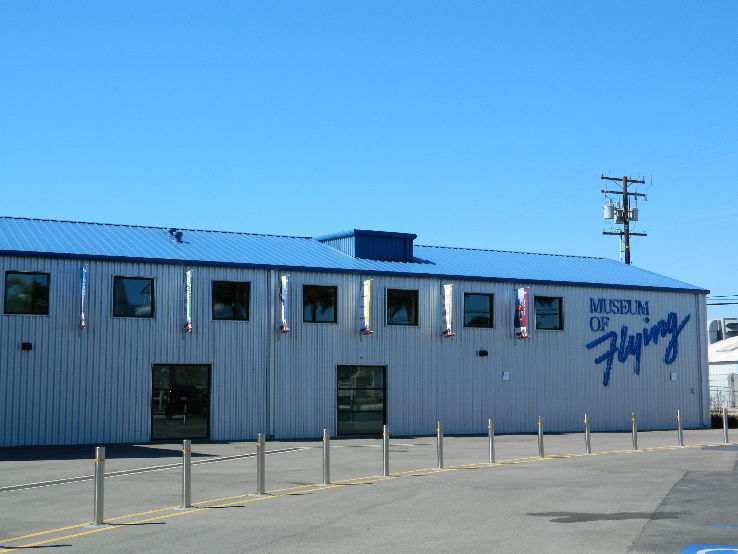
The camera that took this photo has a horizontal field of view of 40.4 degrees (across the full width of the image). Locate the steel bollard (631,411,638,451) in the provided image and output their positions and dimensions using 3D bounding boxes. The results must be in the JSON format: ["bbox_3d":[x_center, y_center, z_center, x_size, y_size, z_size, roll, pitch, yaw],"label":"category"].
[{"bbox_3d":[6.629,3.862,24.983,0.115,0.921,0.115,0,-6,0],"label":"steel bollard"}]

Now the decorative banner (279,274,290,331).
[{"bbox_3d":[-2.691,0.860,31.911,0.060,1.813,0.740,3,-7,-25],"label":"decorative banner"}]

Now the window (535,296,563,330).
[{"bbox_3d":[6.615,1.342,36.846,1.234,1.198,0.120,3,-7,-25],"label":"window"}]

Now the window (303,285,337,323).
[{"bbox_3d":[-1.580,0.909,32.949,1.231,1.231,0.100,3,-7,-26],"label":"window"}]

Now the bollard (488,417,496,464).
[{"bbox_3d":[2.611,3.492,21.280,0.115,0.921,0.115,0,-6,0],"label":"bollard"}]

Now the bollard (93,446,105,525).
[{"bbox_3d":[-3.241,2.525,12.074,0.115,0.921,0.115,0,-6,0],"label":"bollard"}]

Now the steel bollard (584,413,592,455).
[{"bbox_3d":[5.480,3.943,25.073,0.120,0.961,0.120,3,-7,-25],"label":"steel bollard"}]

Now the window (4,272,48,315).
[{"bbox_3d":[-9.883,0.475,29.006,1.225,1.218,0.120,3,-7,-25],"label":"window"}]

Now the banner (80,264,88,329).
[{"bbox_3d":[-8.316,0.588,29.235,0.060,1.827,0.740,3,-7,-25],"label":"banner"}]

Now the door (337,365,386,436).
[{"bbox_3d":[-0.249,4.119,33.253,1.806,2.287,0.120,3,-7,-25],"label":"door"}]

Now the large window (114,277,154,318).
[{"bbox_3d":[-7.121,0.620,30.318,1.231,1.203,0.120,3,-7,-25],"label":"large window"}]

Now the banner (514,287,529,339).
[{"bbox_3d":[5.467,1.271,35.885,0.060,1.780,0.770,3,-7,-26],"label":"banner"}]

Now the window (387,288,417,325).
[{"bbox_3d":[1.150,1.054,34.249,1.203,1.196,0.120,3,-7,-25],"label":"window"}]

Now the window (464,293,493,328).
[{"bbox_3d":[3.921,1.198,35.607,1.231,1.231,0.100,3,-7,-26],"label":"window"}]

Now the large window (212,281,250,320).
[{"bbox_3d":[-4.331,0.765,31.620,1.231,1.231,0.100,3,-7,-26],"label":"large window"}]

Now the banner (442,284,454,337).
[{"bbox_3d":[2.733,1.158,34.597,0.060,1.780,0.770,3,-7,-26],"label":"banner"}]

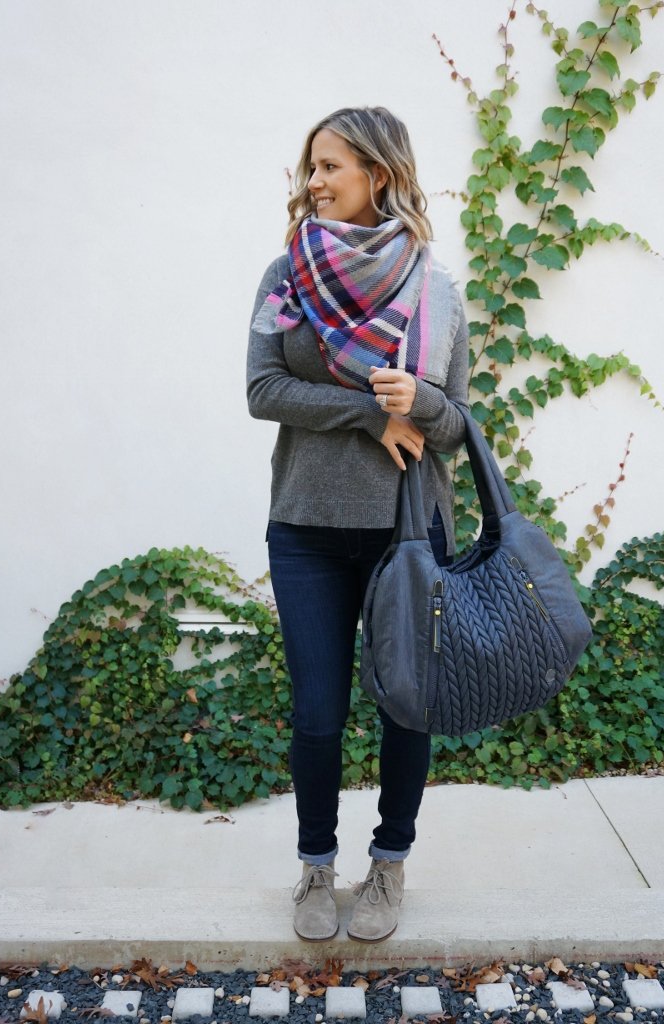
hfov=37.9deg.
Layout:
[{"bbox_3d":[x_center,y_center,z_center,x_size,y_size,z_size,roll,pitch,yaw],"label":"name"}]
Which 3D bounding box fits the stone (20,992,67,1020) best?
[{"bbox_3d":[-0.564,0.983,1.896,0.074,0.040,0.075,-1,9,-5],"label":"stone"}]

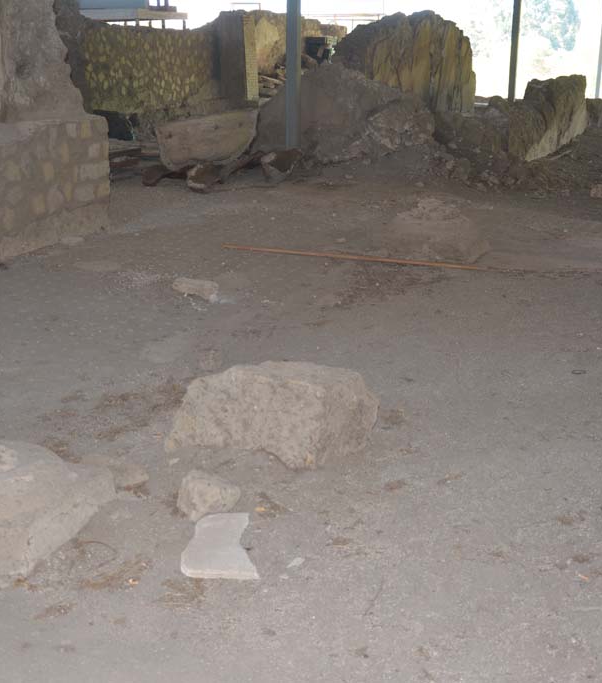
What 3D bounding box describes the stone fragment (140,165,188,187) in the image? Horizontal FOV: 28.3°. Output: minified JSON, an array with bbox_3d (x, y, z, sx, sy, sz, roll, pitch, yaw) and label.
[{"bbox_3d":[-1.363,-1.662,11.954,0.397,0.177,0.258,3,15,10],"label":"stone fragment"}]

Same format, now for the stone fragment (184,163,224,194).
[{"bbox_3d":[-0.929,-1.583,11.527,0.313,0.252,0.235,3,15,10],"label":"stone fragment"}]

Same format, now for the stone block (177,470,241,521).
[{"bbox_3d":[-0.298,0.498,3.916,0.190,0.130,0.150,3,15,10],"label":"stone block"}]

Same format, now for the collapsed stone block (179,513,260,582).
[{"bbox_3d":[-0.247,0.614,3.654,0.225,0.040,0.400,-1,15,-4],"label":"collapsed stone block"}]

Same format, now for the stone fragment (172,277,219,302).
[{"bbox_3d":[-0.618,-0.306,6.996,0.252,0.103,0.126,9,17,29],"label":"stone fragment"}]

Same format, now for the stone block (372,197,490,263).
[{"bbox_3d":[0.942,-0.803,8.443,0.660,0.350,0.660,6,16,20],"label":"stone block"}]

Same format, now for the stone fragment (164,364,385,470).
[{"bbox_3d":[-0.102,0.265,4.508,0.750,0.280,0.370,5,15,15],"label":"stone fragment"}]

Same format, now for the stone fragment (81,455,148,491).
[{"bbox_3d":[-0.651,0.449,4.176,0.210,0.085,0.150,3,15,10],"label":"stone fragment"}]

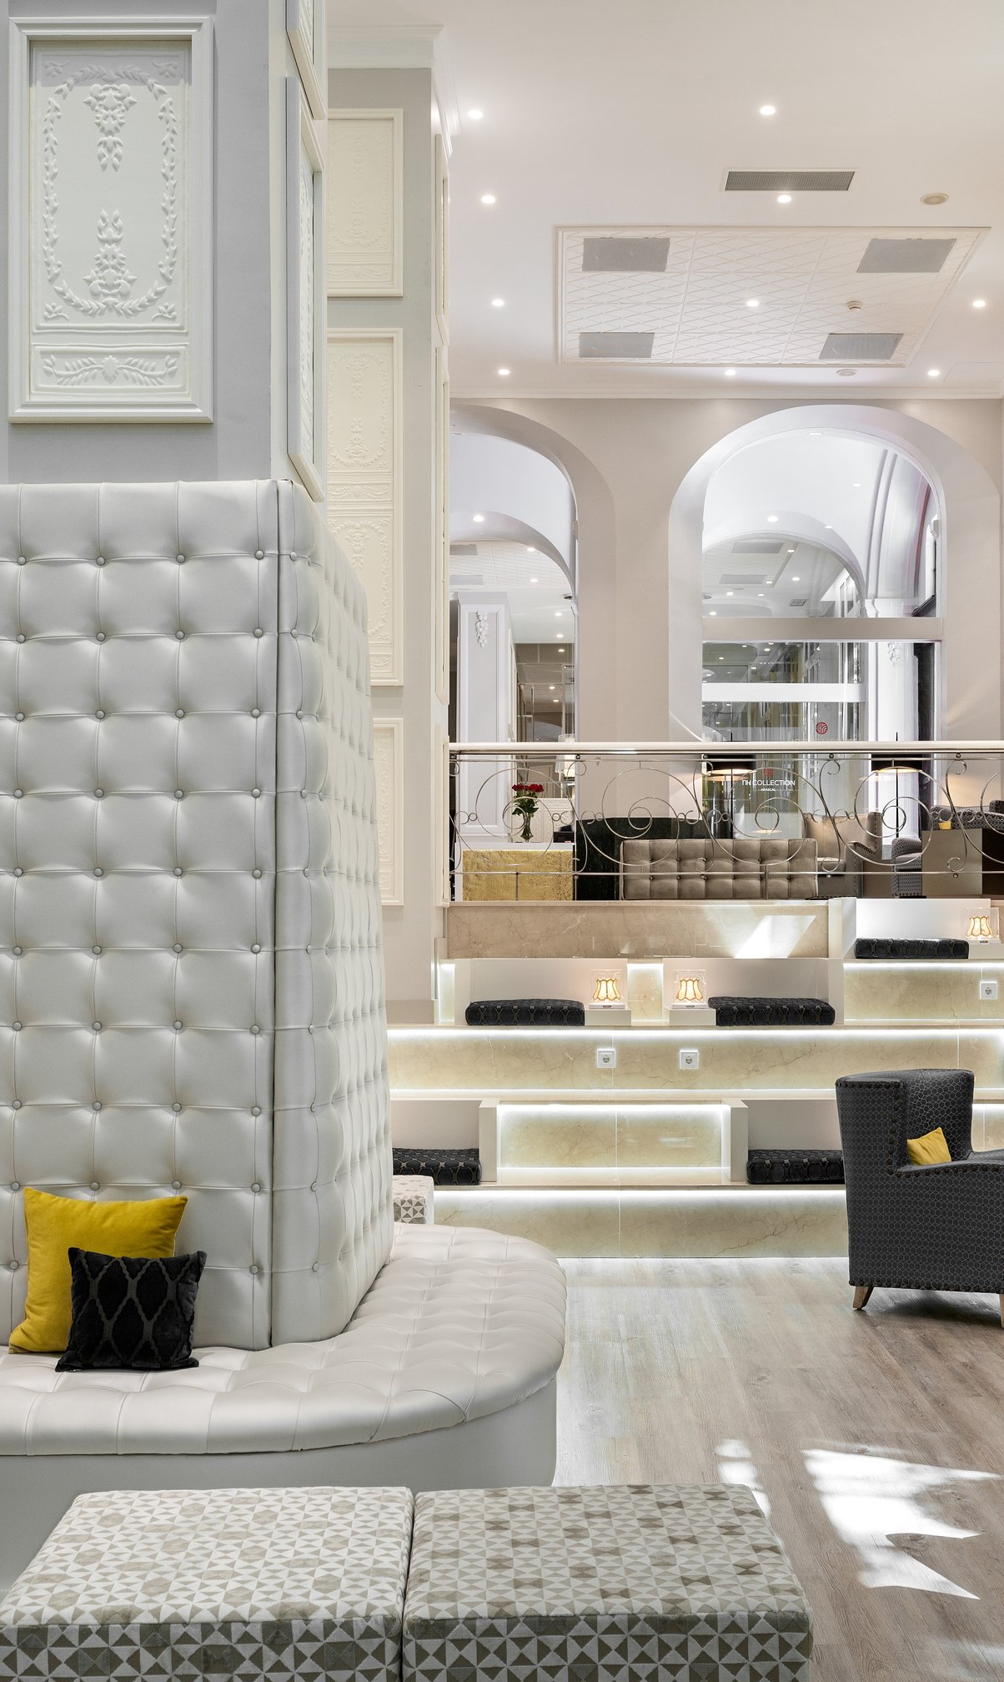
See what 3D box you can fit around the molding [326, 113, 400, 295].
[{"bbox_3d":[-0.777,-3.404,8.960,0.490,1.010,0.050,0,-2,1],"label":"molding"}]

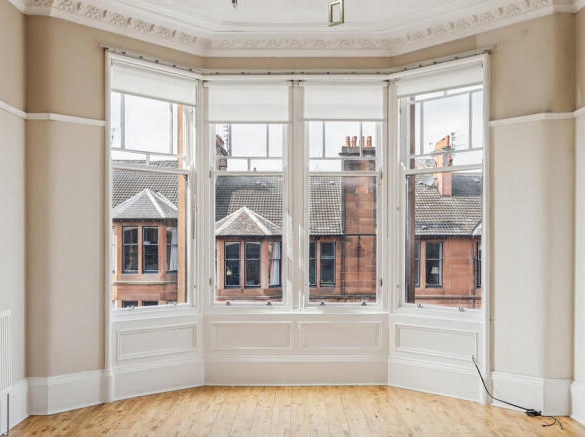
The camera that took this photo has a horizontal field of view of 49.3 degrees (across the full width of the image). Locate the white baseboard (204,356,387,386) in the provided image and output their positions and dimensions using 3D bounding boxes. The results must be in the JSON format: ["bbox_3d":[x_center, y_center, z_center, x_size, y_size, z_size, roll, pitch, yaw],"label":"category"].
[{"bbox_3d":[0.033,1.421,5.930,1.720,0.275,0.050,0,-1,0],"label":"white baseboard"}]

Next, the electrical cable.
[{"bbox_3d":[1.779,1.335,4.975,0.228,0.385,0.882,1,-1,-32],"label":"electrical cable"}]

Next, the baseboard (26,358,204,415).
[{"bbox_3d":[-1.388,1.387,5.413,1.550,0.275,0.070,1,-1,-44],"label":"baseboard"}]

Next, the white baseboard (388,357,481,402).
[{"bbox_3d":[1.231,1.405,5.600,0.950,0.275,0.050,-1,-1,44],"label":"white baseboard"}]

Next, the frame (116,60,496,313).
[{"bbox_3d":[0.045,-0.235,5.620,3.140,2.240,0.760,0,-1,0],"label":"frame"}]

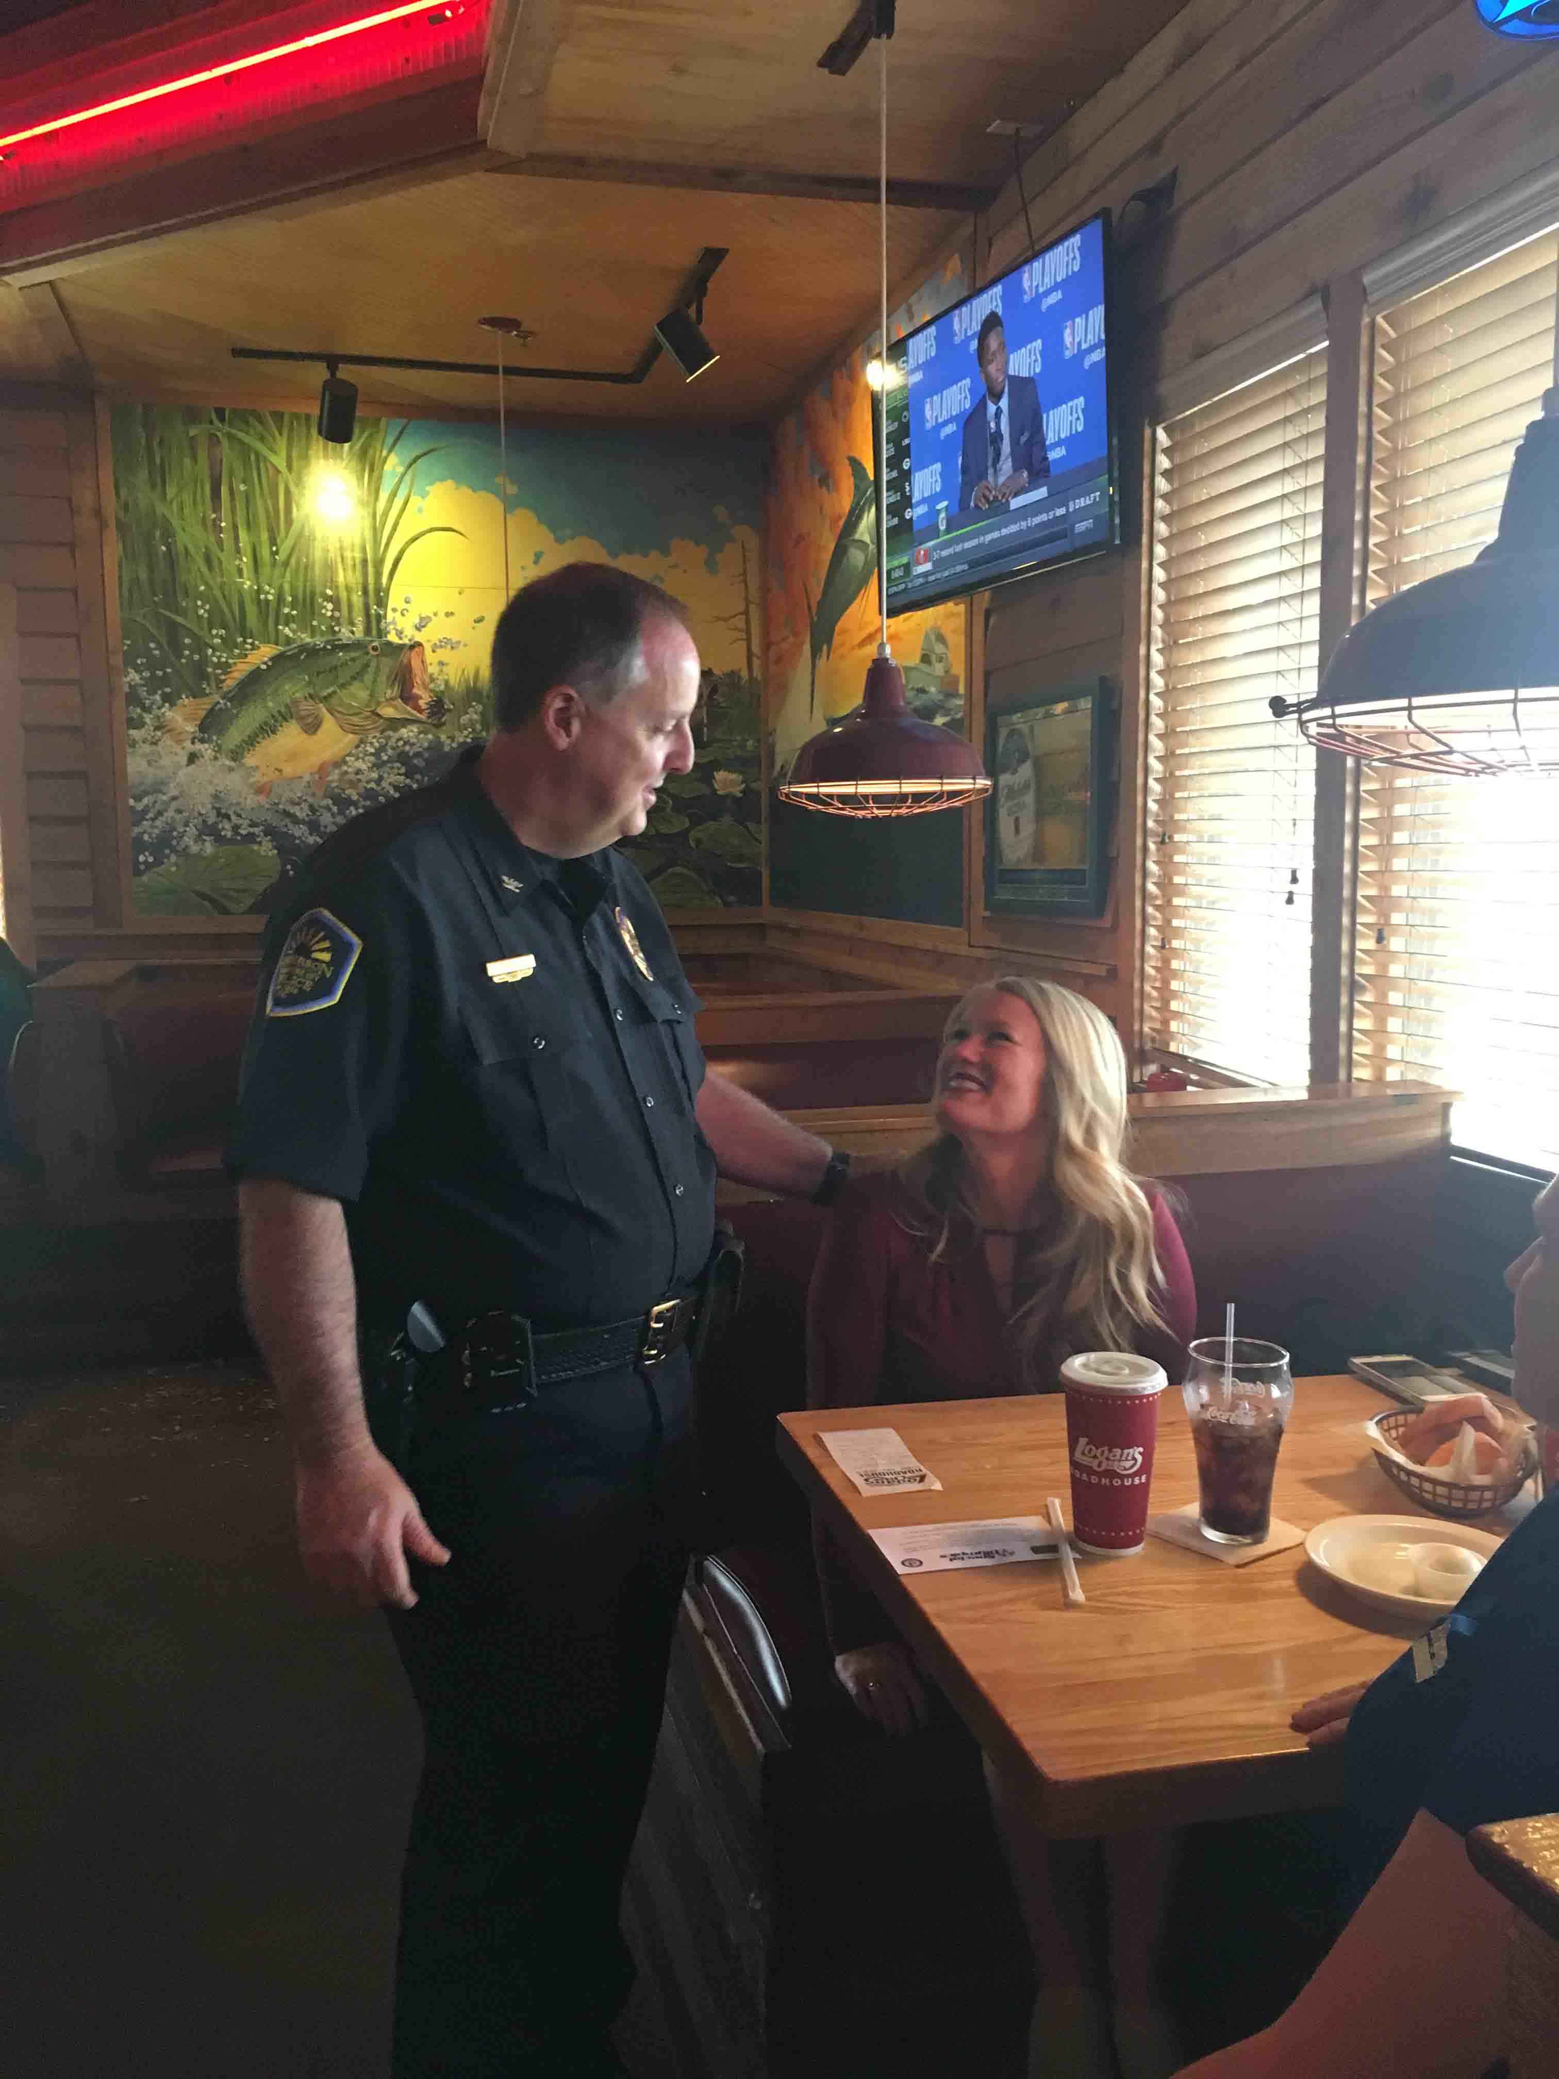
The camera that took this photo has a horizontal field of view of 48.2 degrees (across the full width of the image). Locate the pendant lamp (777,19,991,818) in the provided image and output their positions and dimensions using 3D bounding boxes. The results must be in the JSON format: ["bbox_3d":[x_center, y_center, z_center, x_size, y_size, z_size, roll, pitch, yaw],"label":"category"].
[{"bbox_3d":[0.188,-1.074,3.047,0.380,1.332,0.380,0,7,3],"label":"pendant lamp"}]

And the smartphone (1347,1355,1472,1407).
[{"bbox_3d":[0.725,0.393,1.982,0.079,0.011,0.160,-1,7,-11],"label":"smartphone"}]

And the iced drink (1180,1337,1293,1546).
[{"bbox_3d":[0.419,0.367,1.588,0.100,0.168,0.100,2,7,15],"label":"iced drink"}]

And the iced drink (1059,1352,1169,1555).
[{"bbox_3d":[0.303,0.375,1.564,0.095,0.160,0.095,1,7,11],"label":"iced drink"}]

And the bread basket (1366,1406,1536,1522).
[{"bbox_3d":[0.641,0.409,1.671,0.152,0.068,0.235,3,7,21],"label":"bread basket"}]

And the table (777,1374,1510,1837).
[{"bbox_3d":[0.494,0.819,1.680,0.830,0.750,0.765,-2,7,-13],"label":"table"}]

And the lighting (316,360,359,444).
[{"bbox_3d":[-1.372,-1.977,5.400,0.115,0.250,0.170,-2,7,-14],"label":"lighting"}]

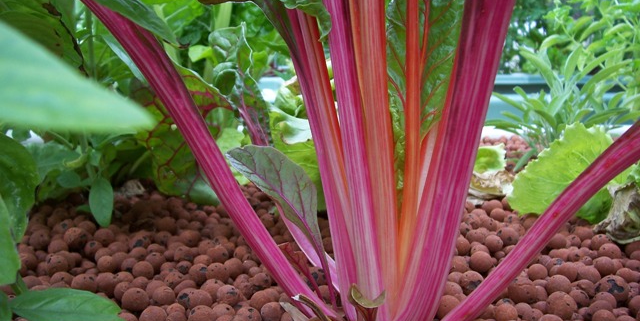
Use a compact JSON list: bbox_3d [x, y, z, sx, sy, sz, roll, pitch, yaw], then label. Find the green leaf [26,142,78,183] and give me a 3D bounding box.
[{"bbox_3d":[-0.259,0.001,0.580,0.056,0.040,0.035,0,10,0],"label":"green leaf"}]

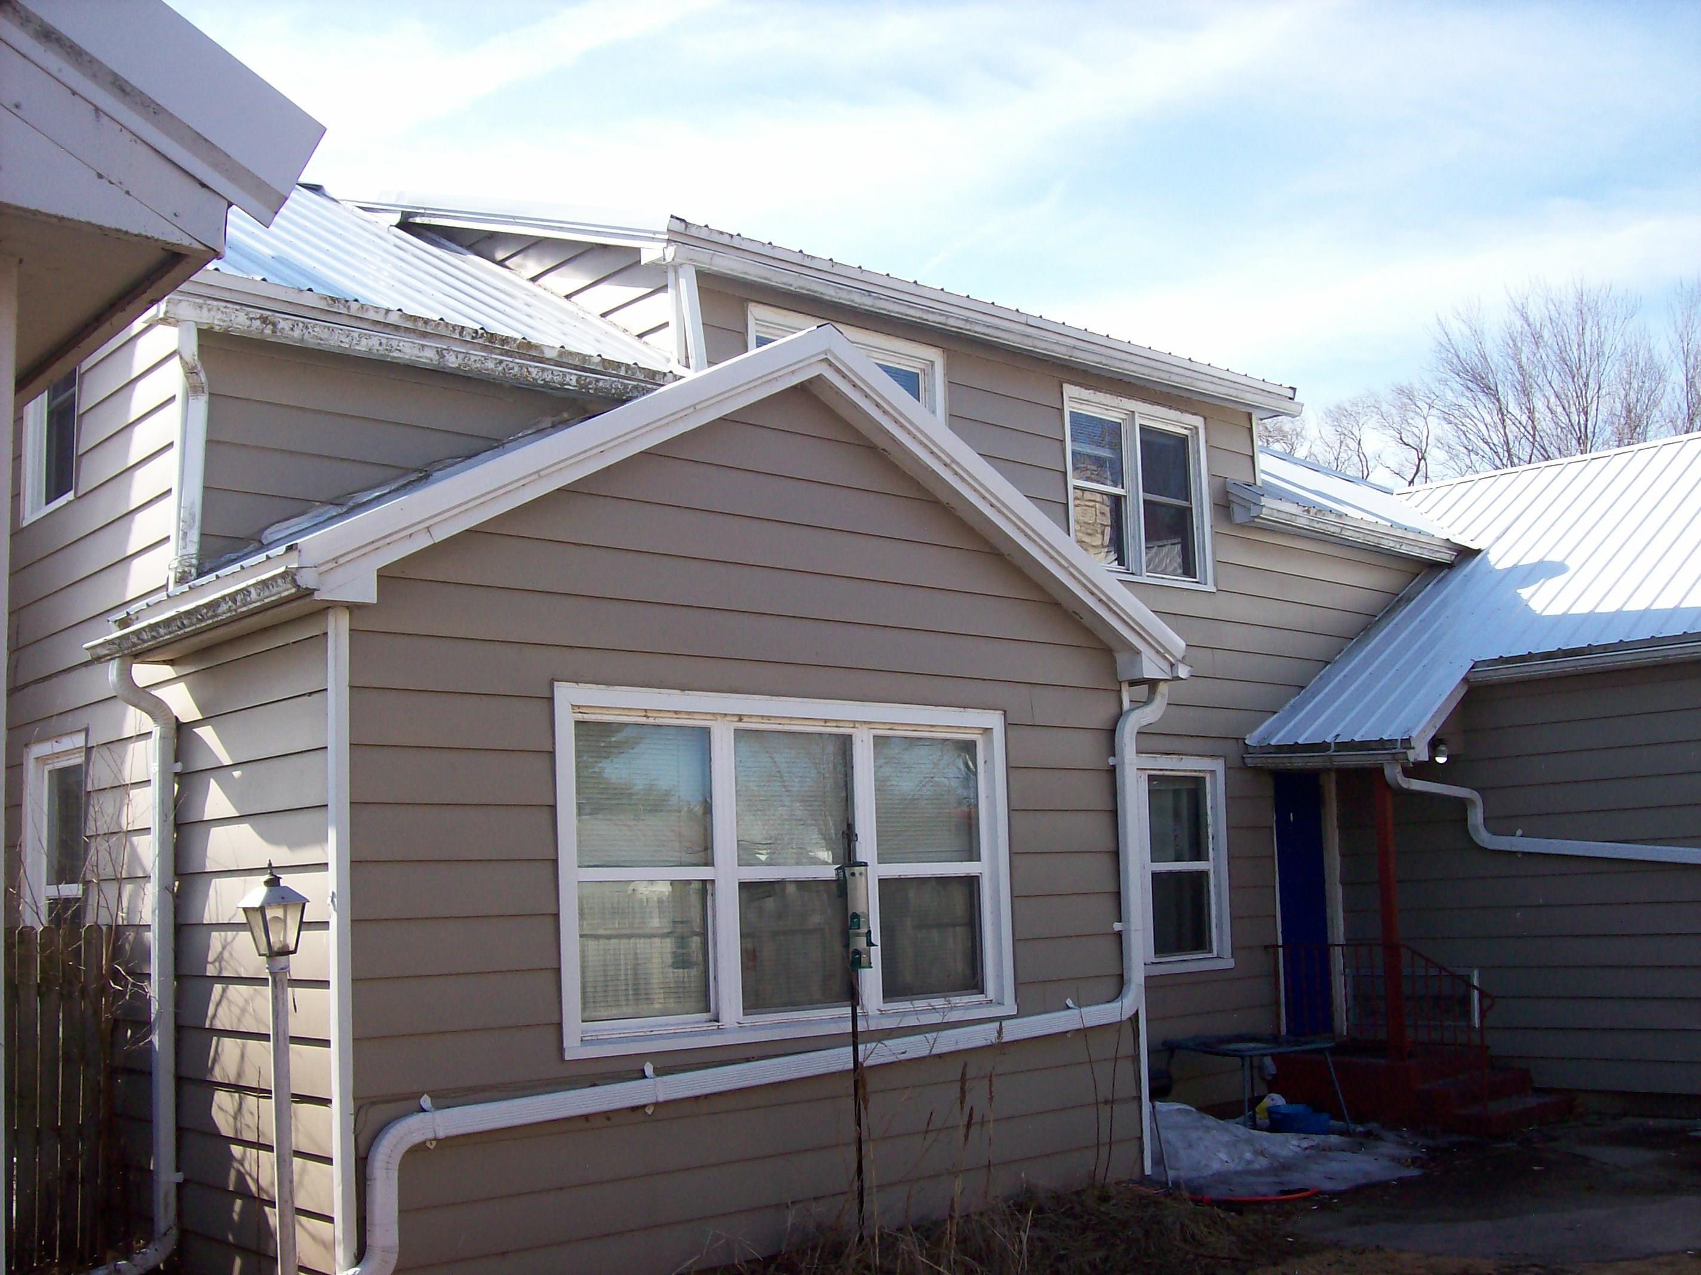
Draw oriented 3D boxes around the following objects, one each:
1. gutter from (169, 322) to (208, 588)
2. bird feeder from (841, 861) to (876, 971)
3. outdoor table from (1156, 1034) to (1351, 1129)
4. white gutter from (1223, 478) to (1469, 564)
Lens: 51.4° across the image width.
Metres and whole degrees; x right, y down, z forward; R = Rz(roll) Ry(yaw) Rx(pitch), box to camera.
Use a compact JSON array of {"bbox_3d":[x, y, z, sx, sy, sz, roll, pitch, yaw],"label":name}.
[{"bbox_3d":[-2.803,-0.777,7.495,0.134,1.112,0.165,5,-11,-42],"label":"gutter"},{"bbox_3d":[0.030,1.119,7.106,0.118,0.427,0.118,-2,-8,0],"label":"bird feeder"},{"bbox_3d":[2.504,2.839,11.021,0.999,0.597,0.772,5,-11,-42],"label":"outdoor table"},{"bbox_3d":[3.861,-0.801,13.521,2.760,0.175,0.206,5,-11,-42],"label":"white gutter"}]

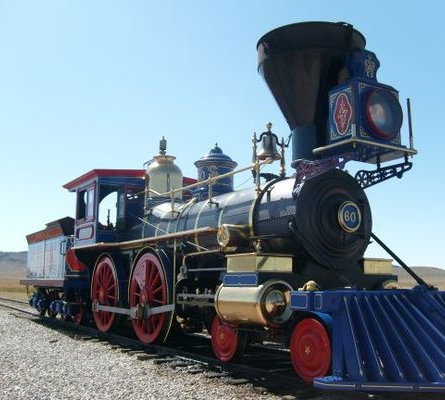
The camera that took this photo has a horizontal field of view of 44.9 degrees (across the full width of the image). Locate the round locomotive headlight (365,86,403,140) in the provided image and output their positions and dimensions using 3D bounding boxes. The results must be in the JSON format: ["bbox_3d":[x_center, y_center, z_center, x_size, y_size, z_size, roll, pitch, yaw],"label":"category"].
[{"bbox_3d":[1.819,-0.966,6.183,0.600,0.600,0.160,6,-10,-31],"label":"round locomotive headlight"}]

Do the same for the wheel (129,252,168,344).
[{"bbox_3d":[-1.241,1.678,9.313,0.170,1.530,1.530,6,-10,-31],"label":"wheel"}]

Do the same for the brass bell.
[{"bbox_3d":[0.707,-0.873,8.025,0.365,0.540,0.365,0,-8,0],"label":"brass bell"}]

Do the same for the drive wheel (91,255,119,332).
[{"bbox_3d":[-2.395,1.941,11.149,0.170,1.530,1.530,6,-10,-31],"label":"drive wheel"}]

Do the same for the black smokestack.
[{"bbox_3d":[1.209,-1.264,7.271,1.465,1.680,1.465,0,-8,0],"label":"black smokestack"}]

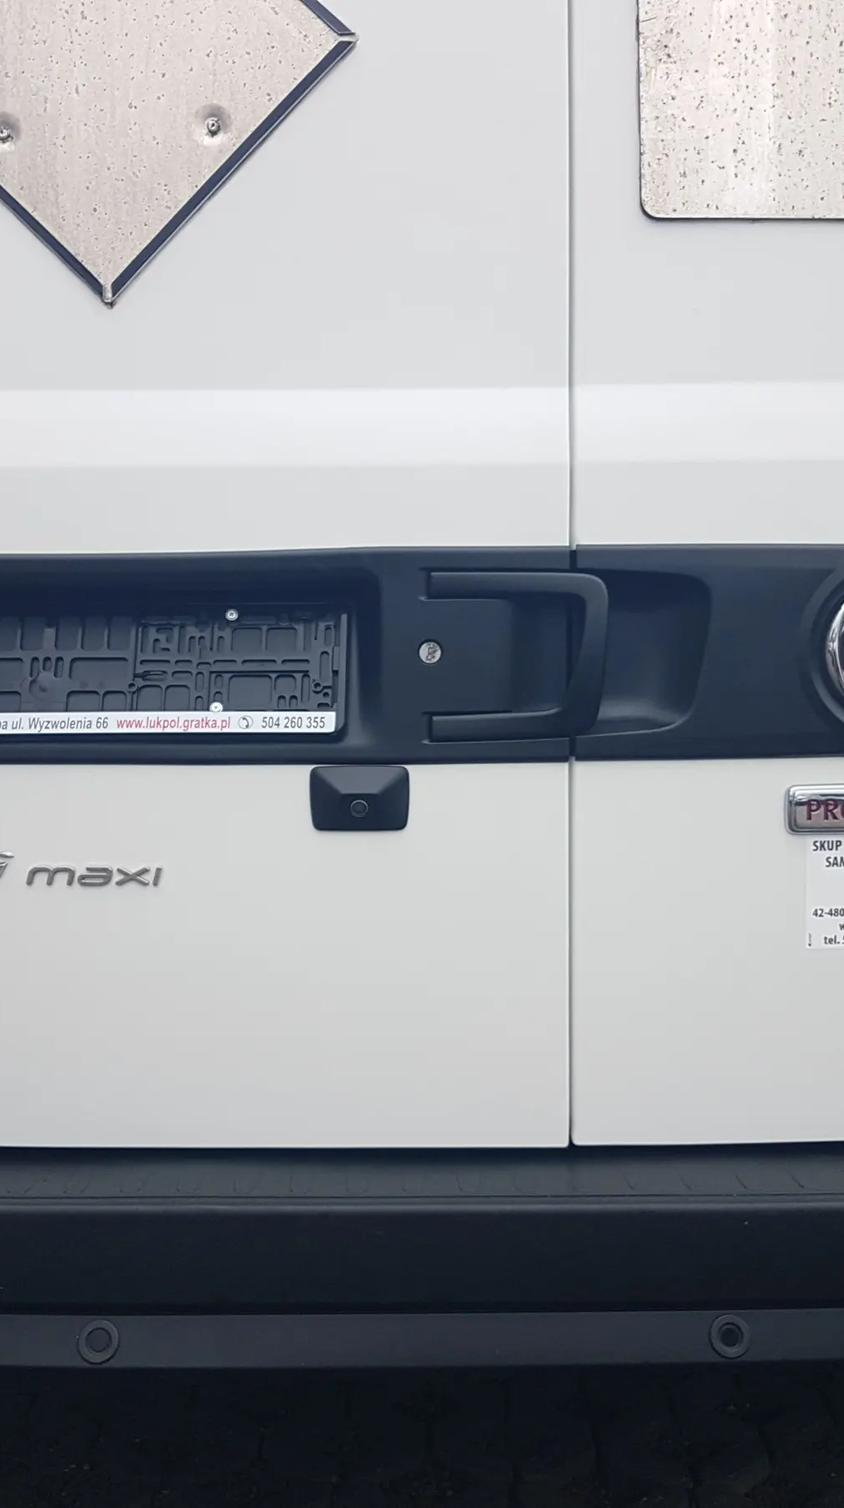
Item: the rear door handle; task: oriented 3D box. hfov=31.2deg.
[{"bbox_3d":[0.082,-0.084,1.305,0.158,0.144,0.040,0,3,0],"label":"rear door handle"}]

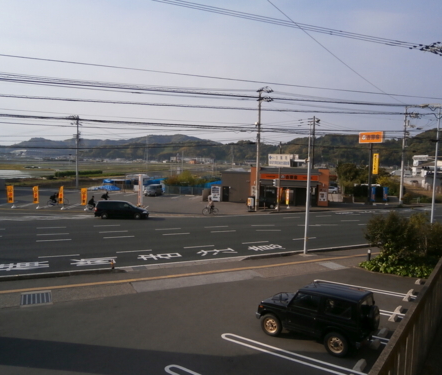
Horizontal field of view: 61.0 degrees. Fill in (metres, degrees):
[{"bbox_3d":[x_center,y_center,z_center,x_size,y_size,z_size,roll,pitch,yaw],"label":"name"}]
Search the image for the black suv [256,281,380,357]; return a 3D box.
[{"bbox_3d":[2.897,3.851,11.524,3.400,1.680,1.440,4,5,35],"label":"black suv"}]

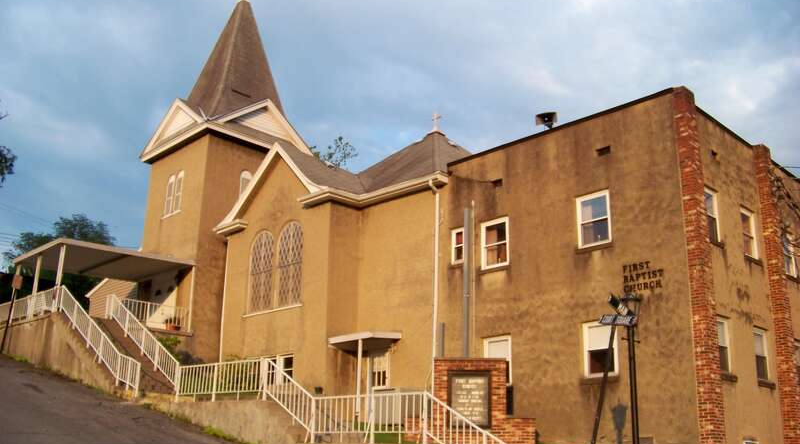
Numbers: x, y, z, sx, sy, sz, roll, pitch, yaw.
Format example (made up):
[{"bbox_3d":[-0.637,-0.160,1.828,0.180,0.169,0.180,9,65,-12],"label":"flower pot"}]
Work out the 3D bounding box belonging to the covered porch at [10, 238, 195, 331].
[{"bbox_3d":[-10.210,2.520,28.498,4.786,2.398,3.948,17,-22,-42],"label":"covered porch"}]

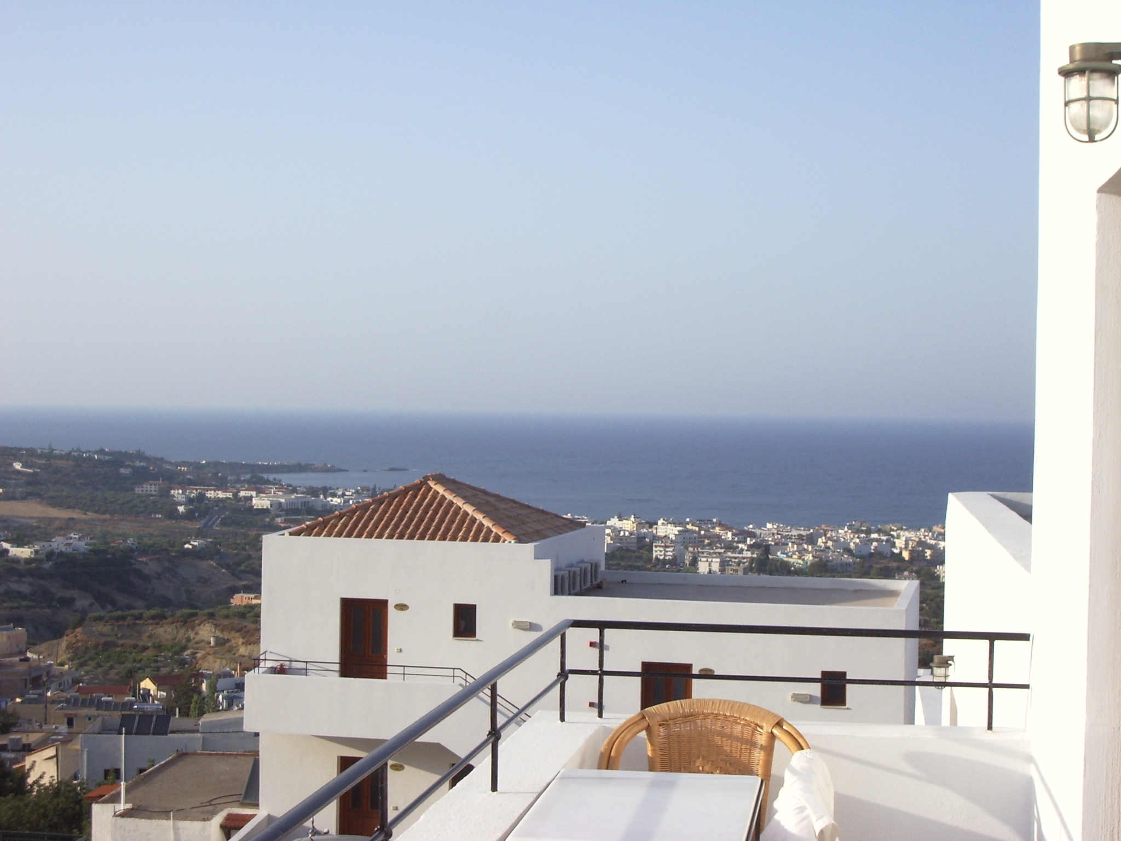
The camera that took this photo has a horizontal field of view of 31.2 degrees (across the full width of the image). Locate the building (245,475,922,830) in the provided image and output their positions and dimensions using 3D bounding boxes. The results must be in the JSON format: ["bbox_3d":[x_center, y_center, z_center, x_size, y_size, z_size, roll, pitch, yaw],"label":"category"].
[{"bbox_3d":[0.815,5.048,41.402,12.692,7.717,7.463,1,0,12],"label":"building"}]

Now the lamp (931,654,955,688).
[{"bbox_3d":[2.453,1.615,12.900,0.155,0.205,0.138,1,0,9],"label":"lamp"}]

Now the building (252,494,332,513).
[{"bbox_3d":[-239.307,73.393,1790.000,60.000,13.500,36.000,1,1,-30],"label":"building"}]

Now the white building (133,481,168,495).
[{"bbox_3d":[-405.641,66.755,1985.000,31.000,11.500,15.000,1,0,-13],"label":"white building"}]

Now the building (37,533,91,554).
[{"bbox_3d":[-277.987,68.699,1125.000,29.500,9.800,15.000,1,0,-16],"label":"building"}]

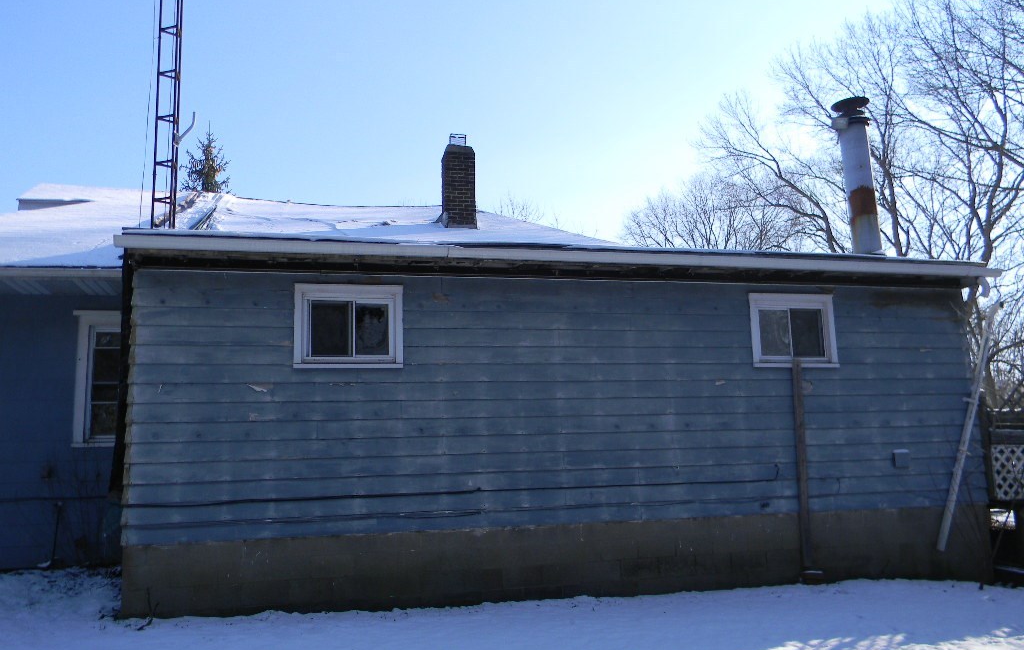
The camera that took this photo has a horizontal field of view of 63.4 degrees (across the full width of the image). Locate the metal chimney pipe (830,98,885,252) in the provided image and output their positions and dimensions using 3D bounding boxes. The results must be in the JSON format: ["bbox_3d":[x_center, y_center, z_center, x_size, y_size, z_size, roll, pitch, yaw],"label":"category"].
[{"bbox_3d":[4.331,-1.841,10.326,0.436,1.996,0.436,-2,-8,-14],"label":"metal chimney pipe"}]

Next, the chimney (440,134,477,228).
[{"bbox_3d":[-0.908,-2.361,13.700,0.520,1.647,0.390,1,-8,-14],"label":"chimney"}]

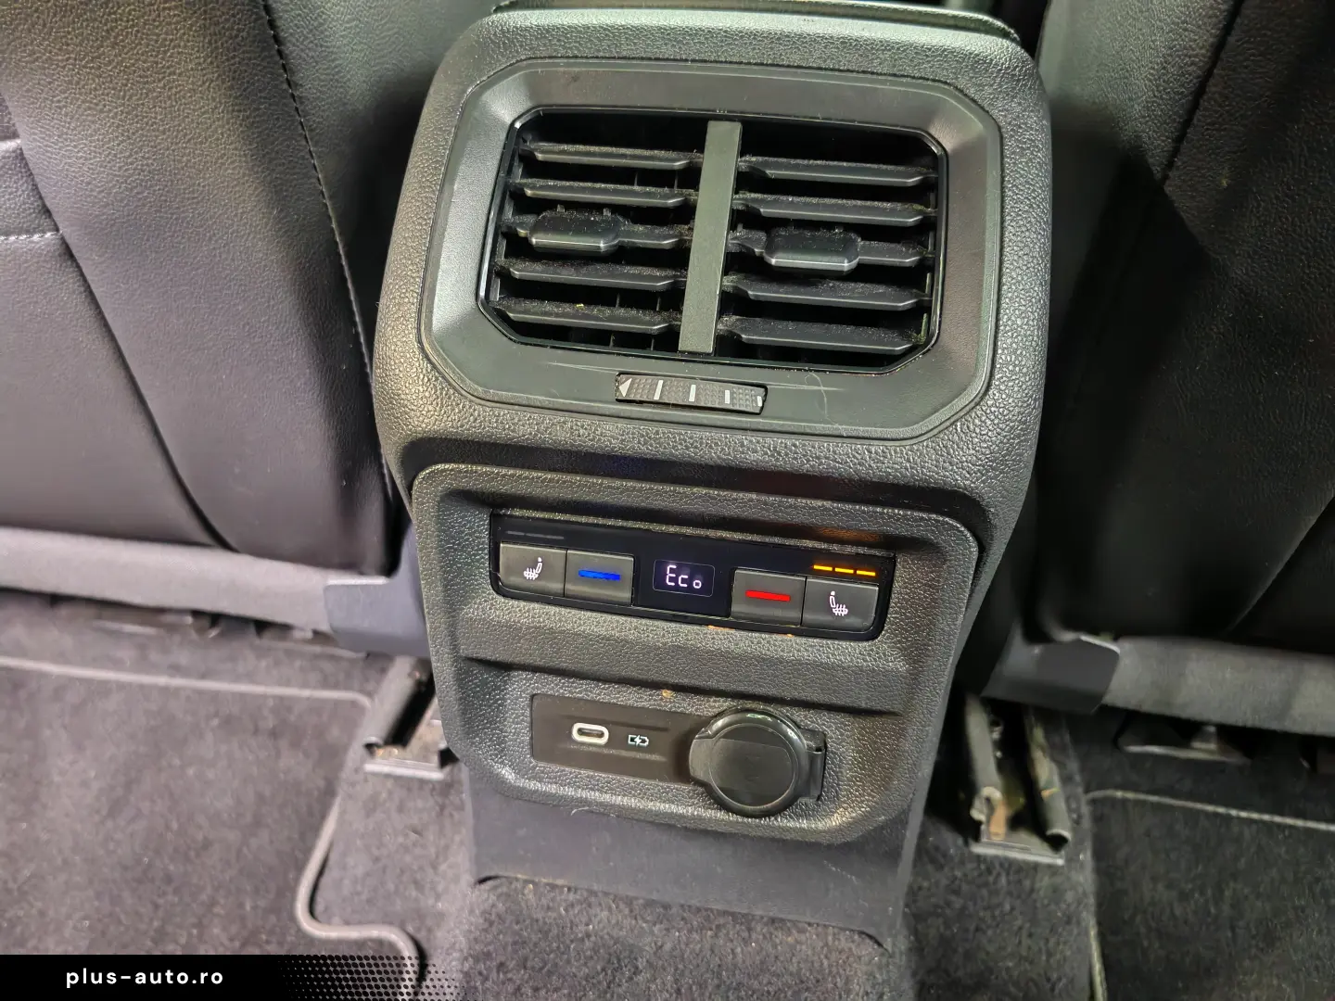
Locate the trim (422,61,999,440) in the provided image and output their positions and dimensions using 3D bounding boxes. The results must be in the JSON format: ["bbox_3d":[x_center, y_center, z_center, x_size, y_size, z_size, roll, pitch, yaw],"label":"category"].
[{"bbox_3d":[0.015,-0.078,0.319,0.174,0.114,0.030,6,-7,7],"label":"trim"}]

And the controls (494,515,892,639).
[{"bbox_3d":[0.006,0.023,0.323,0.129,0.028,0.018,6,11,7],"label":"controls"}]

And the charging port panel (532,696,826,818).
[{"bbox_3d":[0.002,0.084,0.333,0.098,0.038,0.020,6,10,7],"label":"charging port panel"}]

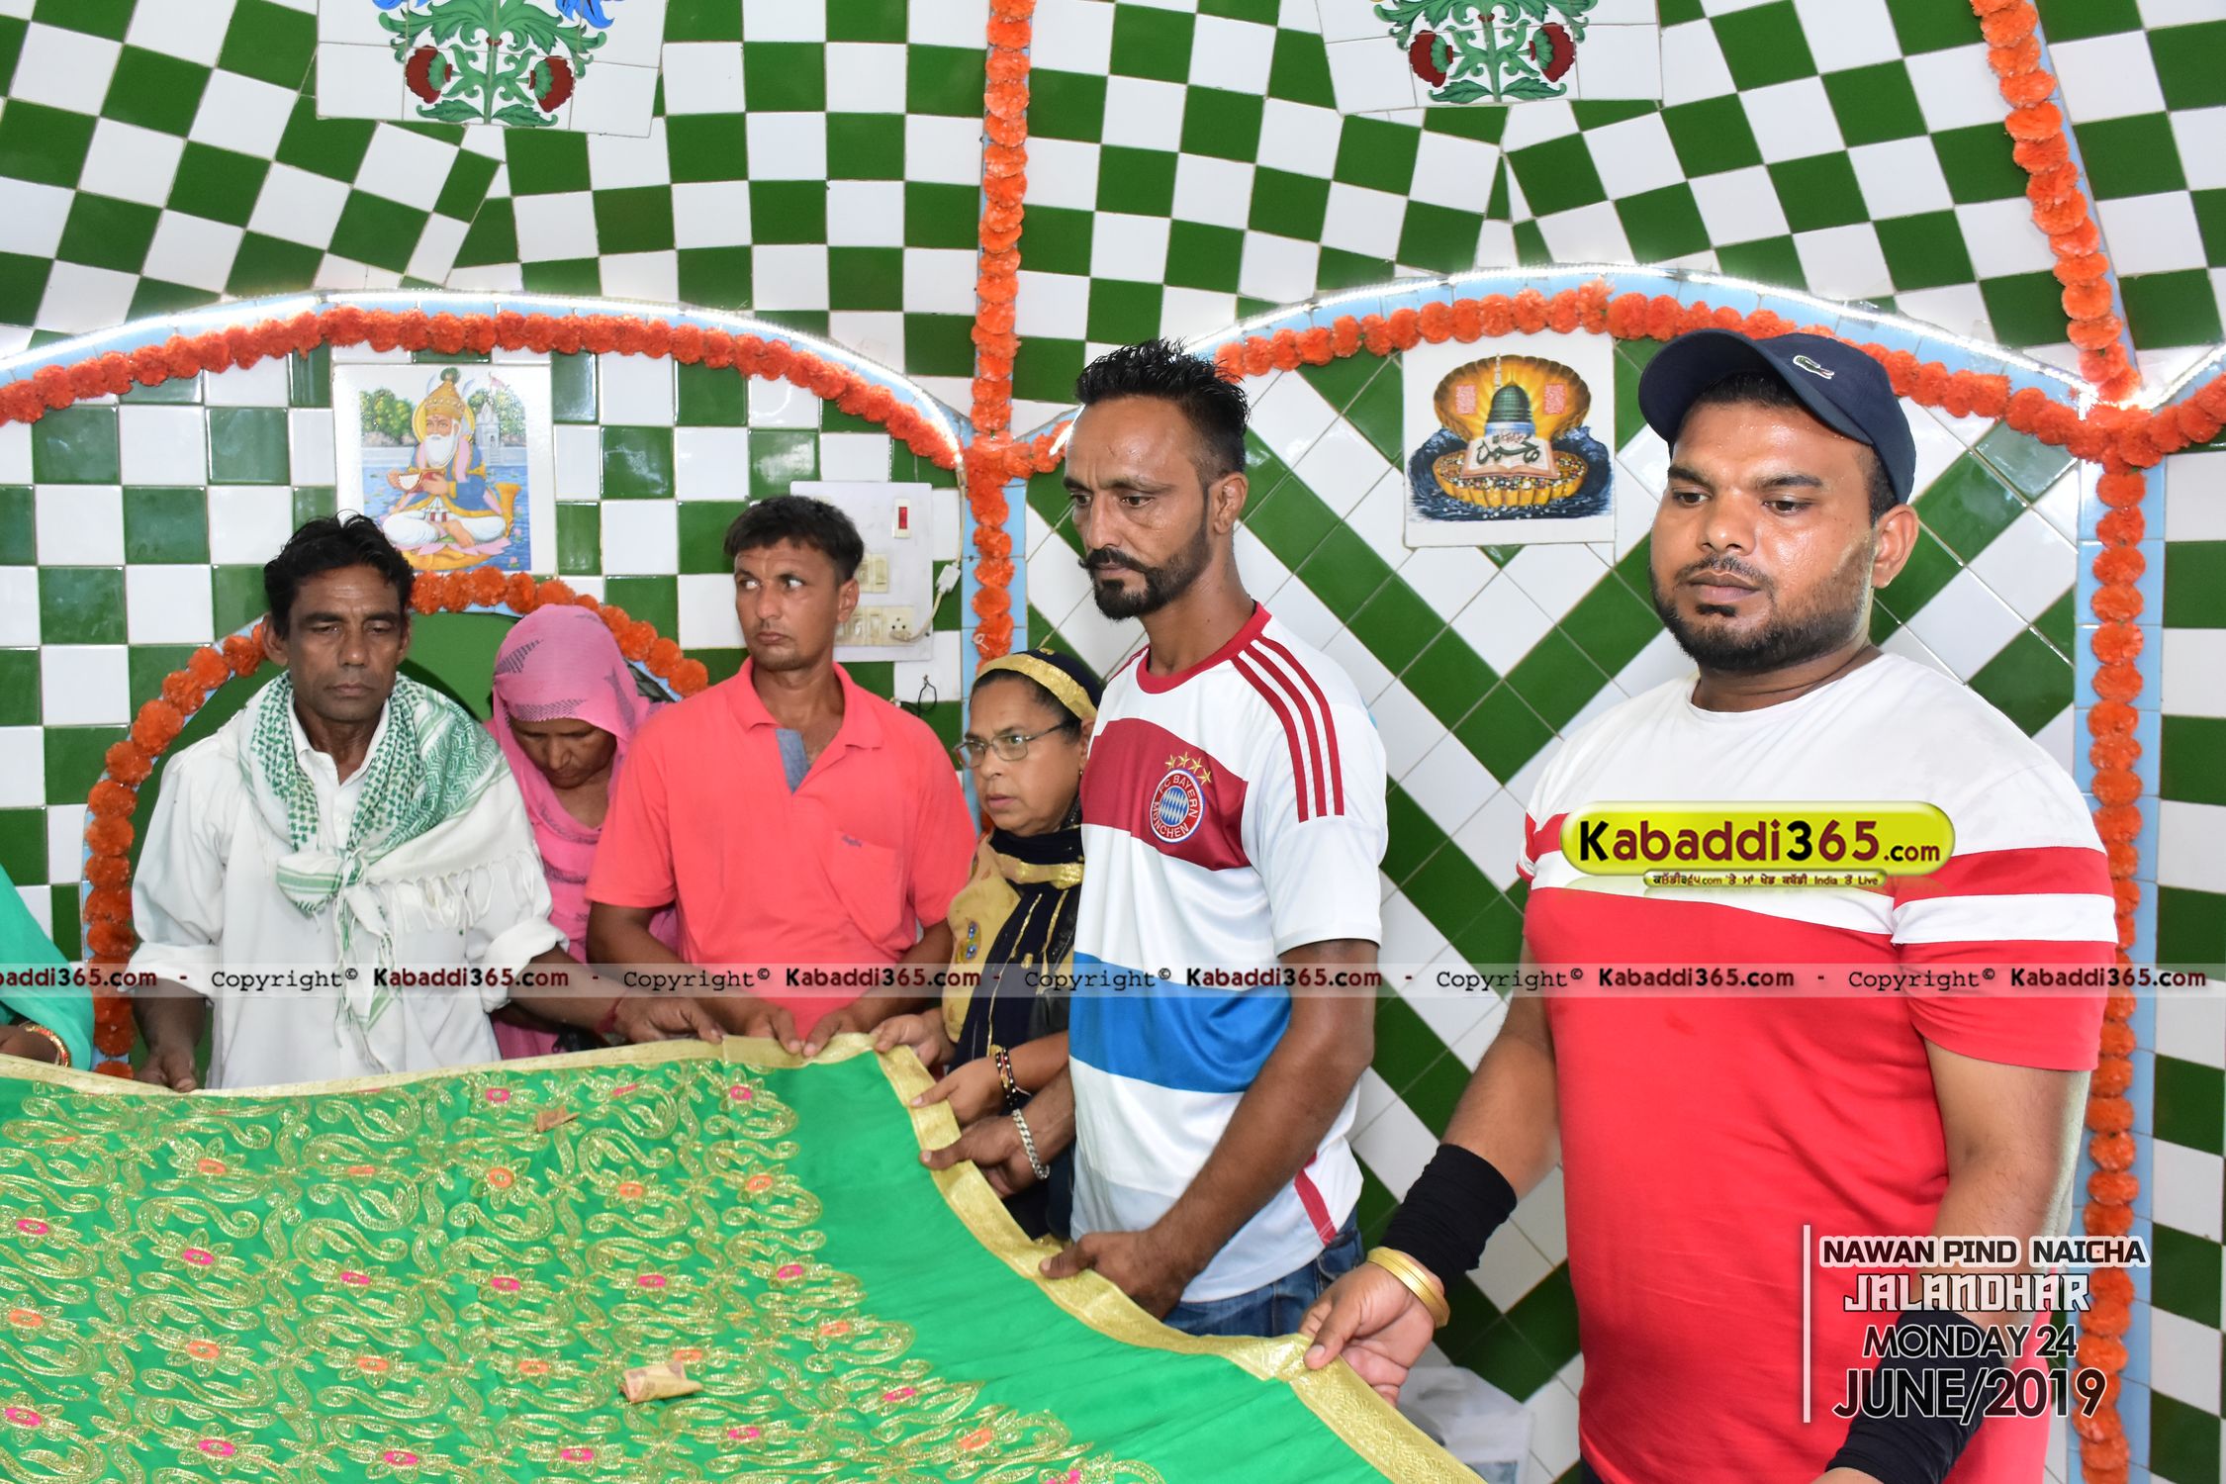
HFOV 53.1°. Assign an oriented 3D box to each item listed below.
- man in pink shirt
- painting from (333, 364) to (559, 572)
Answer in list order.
[{"bbox_3d":[-0.425,0.507,2.977,0.510,1.660,0.430,-1,4,-7],"label":"man in pink shirt"},{"bbox_3d":[-0.957,-0.390,3.198,0.300,0.300,0.020,-2,5,-20],"label":"painting"}]

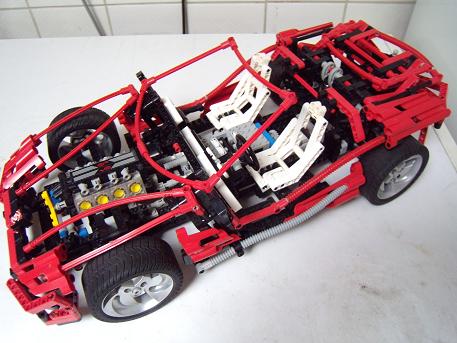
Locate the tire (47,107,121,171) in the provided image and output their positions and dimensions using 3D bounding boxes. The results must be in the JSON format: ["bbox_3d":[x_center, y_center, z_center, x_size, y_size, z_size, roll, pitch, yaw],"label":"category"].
[{"bbox_3d":[-0.175,-0.036,0.452,0.082,0.082,0.039,-20,49,-16],"label":"tire"}]

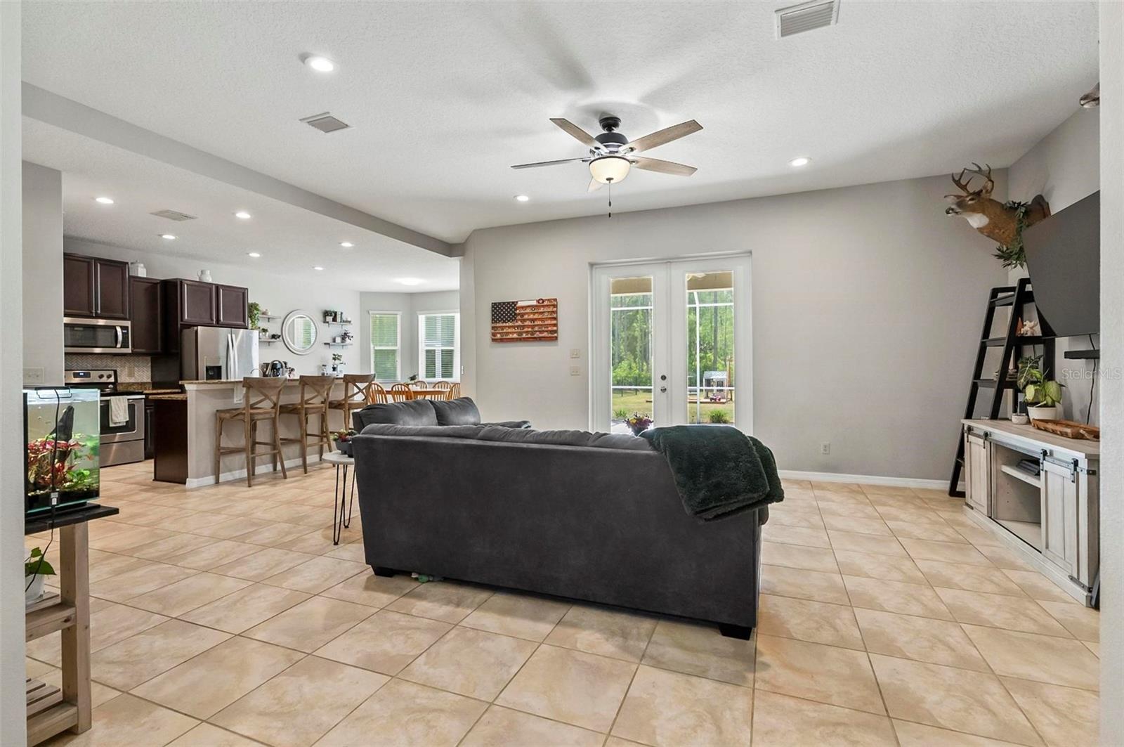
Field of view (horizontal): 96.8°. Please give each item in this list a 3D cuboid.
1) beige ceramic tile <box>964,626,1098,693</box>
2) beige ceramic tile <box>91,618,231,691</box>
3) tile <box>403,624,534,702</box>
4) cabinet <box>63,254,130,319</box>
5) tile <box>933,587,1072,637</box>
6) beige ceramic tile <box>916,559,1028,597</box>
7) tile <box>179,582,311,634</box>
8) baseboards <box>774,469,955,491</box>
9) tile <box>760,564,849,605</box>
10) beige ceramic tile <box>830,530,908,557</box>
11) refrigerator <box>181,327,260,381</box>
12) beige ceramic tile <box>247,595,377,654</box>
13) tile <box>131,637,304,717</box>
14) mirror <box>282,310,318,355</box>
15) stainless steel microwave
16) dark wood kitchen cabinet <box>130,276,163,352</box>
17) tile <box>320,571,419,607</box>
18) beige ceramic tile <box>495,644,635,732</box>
[{"bbox_3d":[1.955,1.162,2.040,0.430,0.010,0.430,0,0,22],"label":"beige ceramic tile"},{"bbox_3d":[-1.800,1.224,2.201,0.451,0.020,0.446,0,0,21],"label":"beige ceramic tile"},{"bbox_3d":[-0.364,1.155,2.010,0.420,0.010,0.420,0,0,22],"label":"tile"},{"bbox_3d":[-6.333,-1.141,6.660,0.340,0.780,0.762,0,0,22],"label":"cabinet"},{"bbox_3d":[2.076,1.129,2.377,0.420,0.010,0.420,0,0,22],"label":"tile"},{"bbox_3d":[2.293,1.163,2.818,0.430,0.010,0.430,0,0,22],"label":"beige ceramic tile"},{"bbox_3d":[-1.553,1.165,2.491,0.420,0.010,0.420,0,0,22],"label":"tile"},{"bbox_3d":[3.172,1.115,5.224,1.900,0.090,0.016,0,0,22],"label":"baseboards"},{"bbox_3d":[1.385,1.213,2.867,0.450,0.020,0.453,0,0,23],"label":"tile"},{"bbox_3d":[2.012,1.126,3.314,0.420,0.010,0.420,0,0,22],"label":"beige ceramic tile"},{"bbox_3d":[-5.480,0.268,7.839,0.820,1.820,0.910,0,0,22],"label":"refrigerator"},{"bbox_3d":[-1.156,1.162,2.330,0.420,0.010,0.420,0,0,22],"label":"beige ceramic tile"},{"bbox_3d":[-1.289,1.146,1.905,0.418,0.010,0.415,0,0,22],"label":"tile"},{"bbox_3d":[-5.301,-0.826,10.112,0.040,0.881,0.881,0,0,22],"label":"mirror"},{"bbox_3d":[-6.442,-0.507,6.812,0.400,0.433,0.760,0,0,22],"label":"stainless steel microwave"},{"bbox_3d":[-5.851,-0.782,6.910,0.330,1.045,0.375,0,0,22],"label":"dark wood kitchen cabinet"},{"bbox_3d":[-1.057,1.223,2.867,0.452,0.020,0.450,0,0,21],"label":"tile"},{"bbox_3d":[0.032,1.174,1.889,0.430,0.010,0.430,0,0,22],"label":"beige ceramic tile"}]

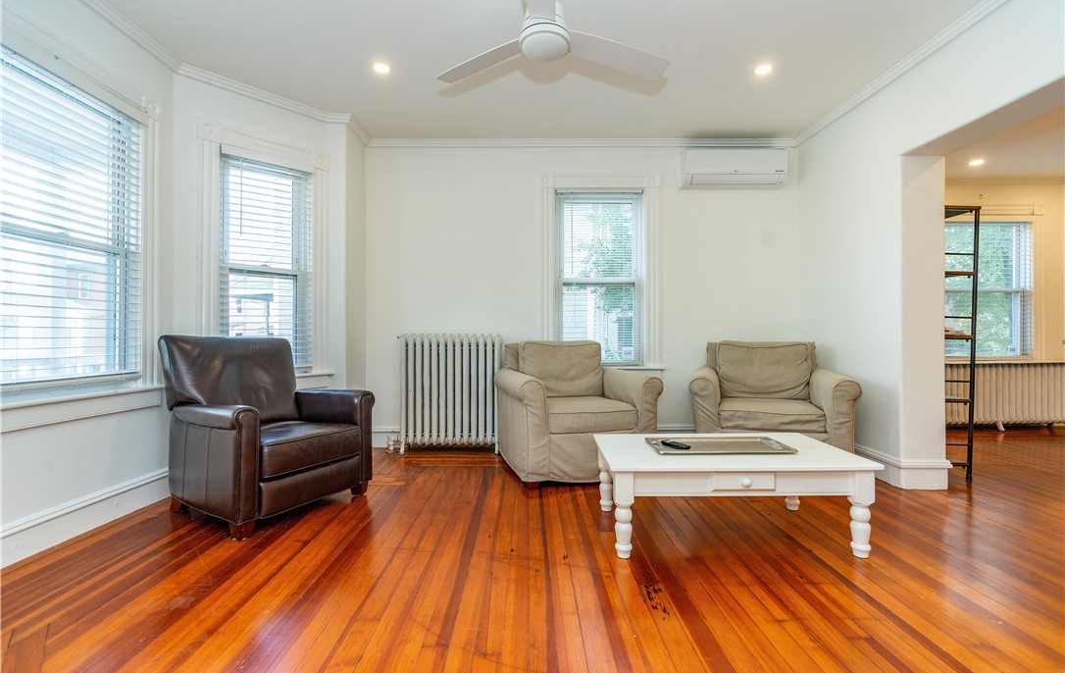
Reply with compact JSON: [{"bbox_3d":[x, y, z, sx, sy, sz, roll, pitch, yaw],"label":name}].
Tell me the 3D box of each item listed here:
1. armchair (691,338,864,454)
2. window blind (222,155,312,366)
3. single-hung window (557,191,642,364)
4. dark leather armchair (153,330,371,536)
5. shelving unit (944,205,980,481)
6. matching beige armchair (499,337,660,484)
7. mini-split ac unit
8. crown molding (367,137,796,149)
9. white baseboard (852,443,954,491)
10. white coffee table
[{"bbox_3d":[1.615,0.494,3.400,1.010,0.900,0.890,0,0,14],"label":"armchair"},{"bbox_3d":[-1.840,-0.485,3.300,0.100,1.450,0.610,0,0,45],"label":"window blind"},{"bbox_3d":[0.580,-0.507,4.080,0.740,1.490,0.100,0,0,0],"label":"single-hung window"},{"bbox_3d":[-1.547,0.466,2.743,0.910,0.955,0.790,0,0,30],"label":"dark leather armchair"},{"bbox_3d":[2.745,0.044,3.480,0.360,1.800,0.750,0,0,0],"label":"shelving unit"},{"bbox_3d":[0.315,0.494,3.465,1.010,0.900,0.890,0,0,-13],"label":"matching beige armchair"},{"bbox_3d":[1.675,-1.380,3.955,0.840,0.305,0.190,0,0,0],"label":"mini-split ac unit"},{"bbox_3d":[0.425,-1.650,4.020,3.690,0.085,0.065,0,0,0],"label":"crown molding"},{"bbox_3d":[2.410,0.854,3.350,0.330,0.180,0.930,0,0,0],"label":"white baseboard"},{"bbox_3d":[0.900,0.741,2.290,1.135,0.406,0.660,0,0,0],"label":"white coffee table"}]

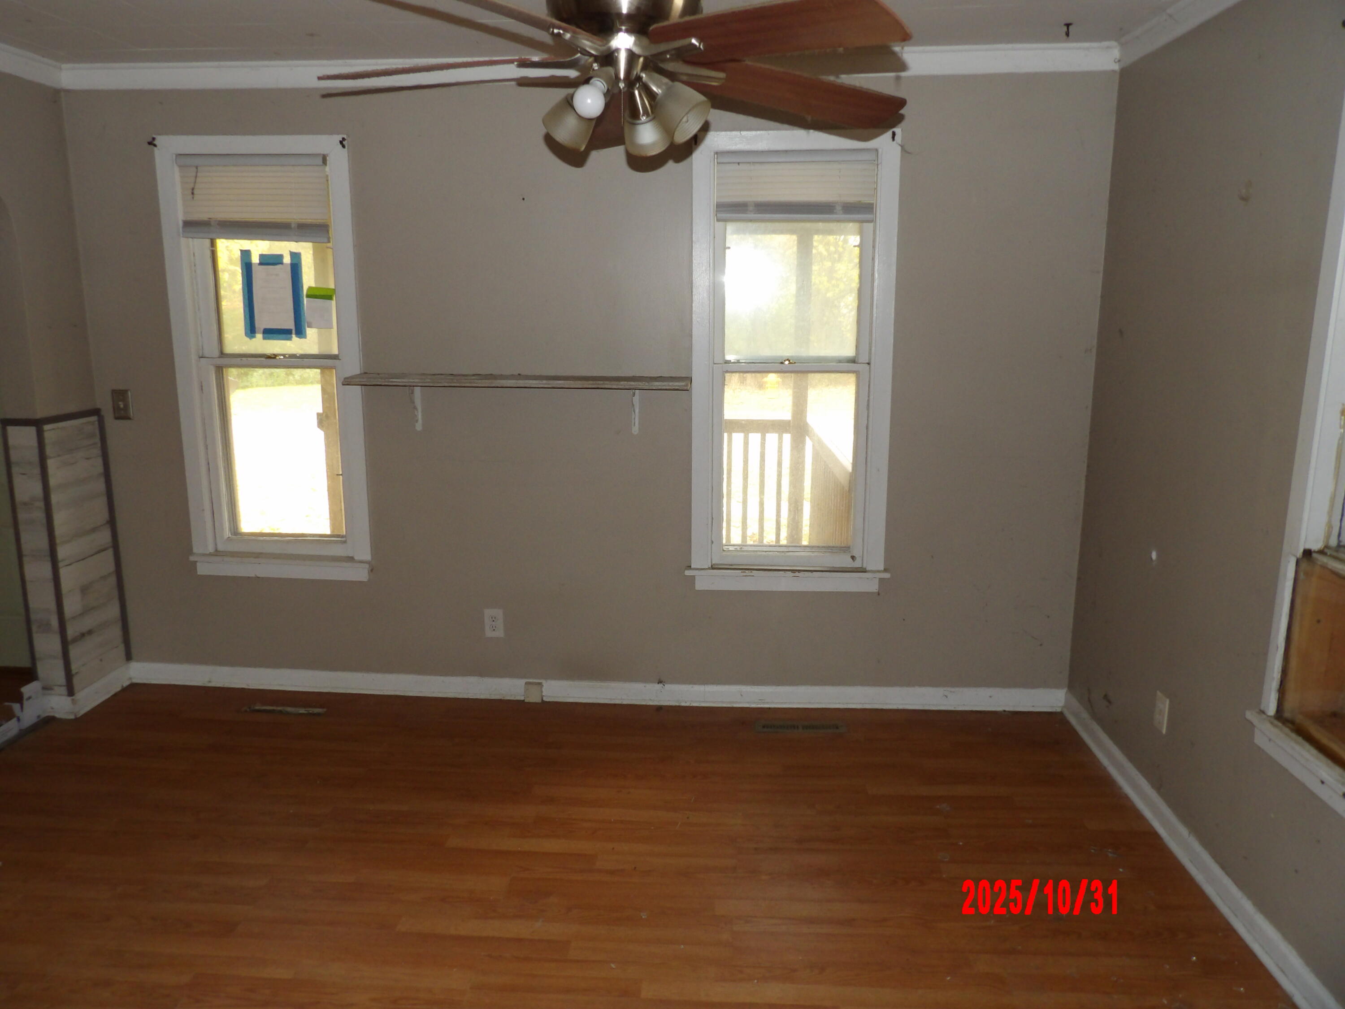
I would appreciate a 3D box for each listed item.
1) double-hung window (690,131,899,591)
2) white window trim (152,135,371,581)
[{"bbox_3d":[0.441,-0.498,3.461,0.745,1.675,0.120,1,11,4],"label":"double-hung window"},{"bbox_3d":[-1.547,-0.530,3.607,0.745,1.675,0.120,1,11,4],"label":"white window trim"}]

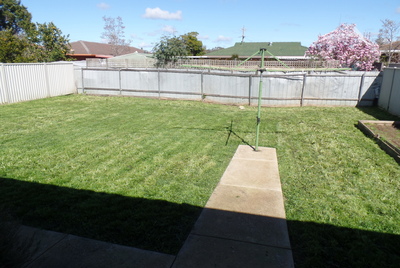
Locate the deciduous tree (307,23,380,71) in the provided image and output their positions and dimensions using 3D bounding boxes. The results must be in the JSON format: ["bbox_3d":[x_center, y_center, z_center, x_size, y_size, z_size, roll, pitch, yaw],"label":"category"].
[{"bbox_3d":[11.301,-5.902,21.175,5.190,5.280,4.930,7,15,26],"label":"deciduous tree"}]

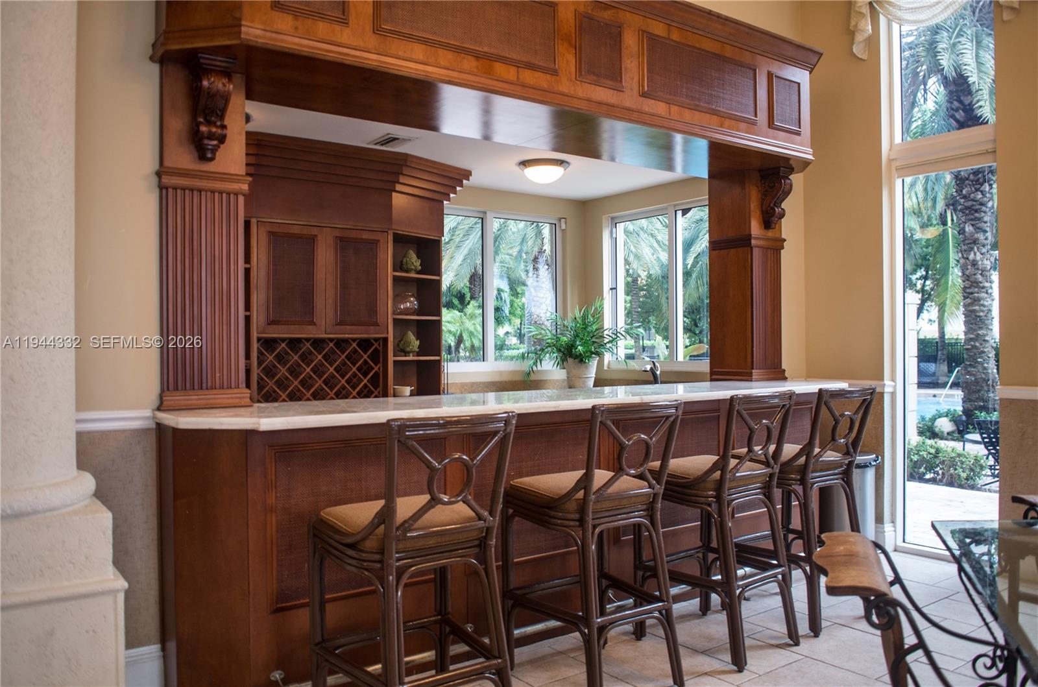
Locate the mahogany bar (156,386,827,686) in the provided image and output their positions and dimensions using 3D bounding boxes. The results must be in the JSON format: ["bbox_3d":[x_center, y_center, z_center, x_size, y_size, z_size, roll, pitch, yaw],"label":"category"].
[{"bbox_3d":[0.307,0.792,4.088,4.011,1.067,0.855,0,0,-34],"label":"mahogany bar"}]

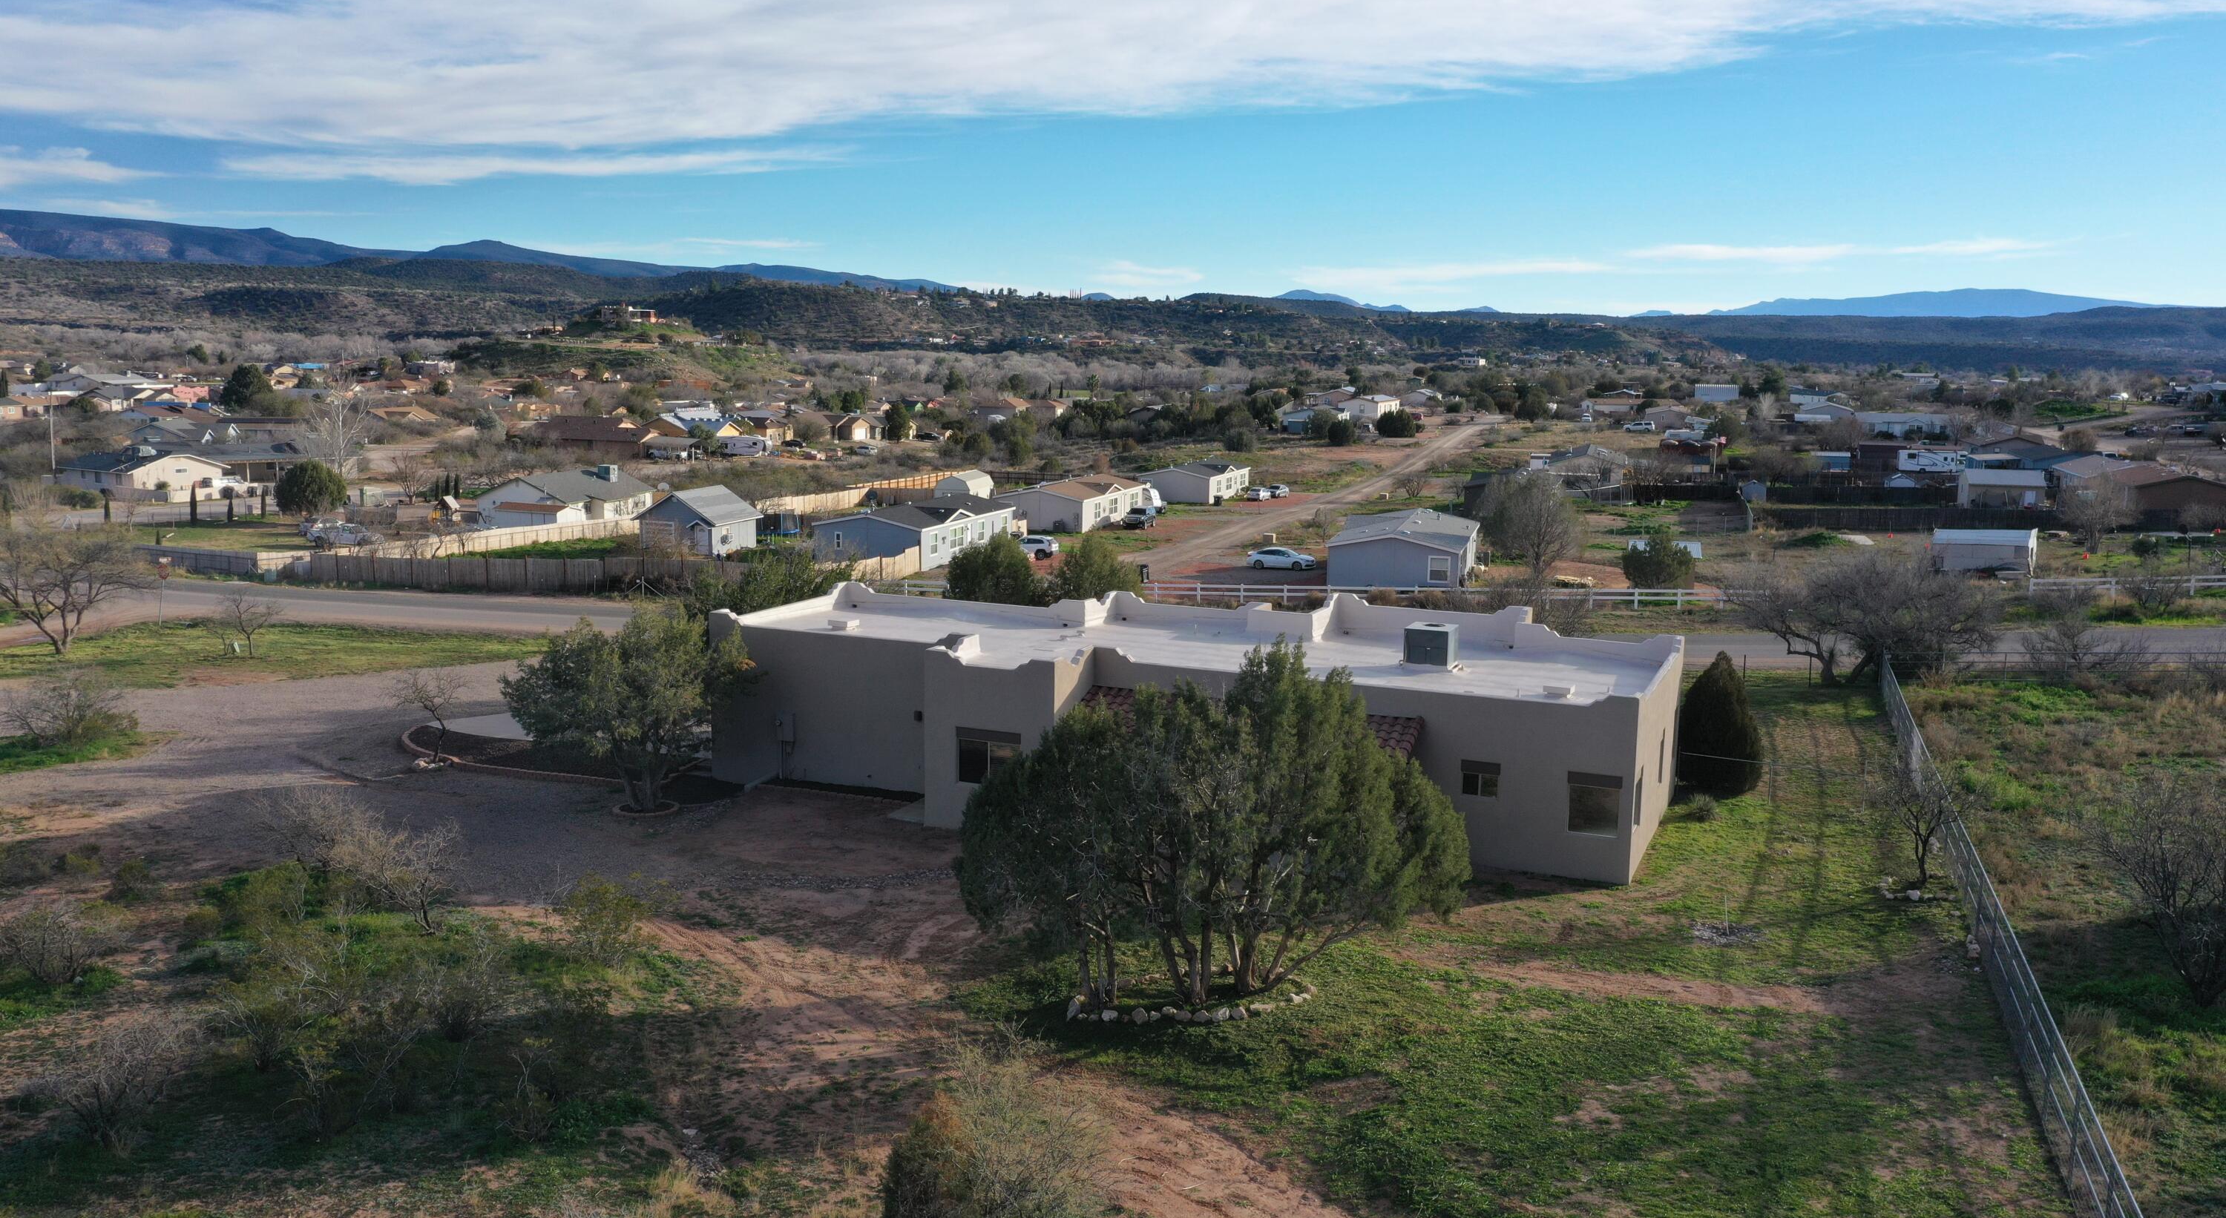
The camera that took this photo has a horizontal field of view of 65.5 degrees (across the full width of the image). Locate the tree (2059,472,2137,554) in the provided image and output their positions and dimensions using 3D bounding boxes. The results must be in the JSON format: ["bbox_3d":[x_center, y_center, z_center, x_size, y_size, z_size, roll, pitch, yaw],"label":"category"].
[{"bbox_3d":[80.627,-7.894,141.155,5.433,6.332,5.162,5,10,29],"label":"tree"}]

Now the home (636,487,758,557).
[{"bbox_3d":[-31.081,-6.598,130.405,6.600,4.400,6.700,4,9,19],"label":"home"}]

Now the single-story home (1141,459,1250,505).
[{"bbox_3d":[8.856,-13.907,185.983,7.930,3.720,16.400,4,10,20],"label":"single-story home"}]

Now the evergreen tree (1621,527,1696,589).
[{"bbox_3d":[35.477,-3.460,112.151,4.628,3.689,4.396,3,9,17],"label":"evergreen tree"}]

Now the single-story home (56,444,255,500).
[{"bbox_3d":[-110.565,-15.952,199.522,15.500,4.500,12.200,7,11,35],"label":"single-story home"}]

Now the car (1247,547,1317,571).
[{"bbox_3d":[11.219,-3.457,115.011,4.750,1.470,1.830,2,9,12],"label":"car"}]

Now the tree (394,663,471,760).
[{"bbox_3d":[-21.144,3.210,53.841,2.250,2.850,2.250,0,9,0],"label":"tree"}]

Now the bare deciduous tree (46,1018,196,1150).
[{"bbox_3d":[-15.649,7.515,27.202,2.100,2.100,2.100,0,9,0],"label":"bare deciduous tree"}]

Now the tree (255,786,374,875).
[{"bbox_3d":[-19.391,5.278,41.822,2.625,2.041,2.363,-4,10,-25],"label":"tree"}]

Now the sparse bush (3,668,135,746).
[{"bbox_3d":[-35.051,3.150,57.993,3.829,2.263,3.446,-5,10,-31],"label":"sparse bush"}]

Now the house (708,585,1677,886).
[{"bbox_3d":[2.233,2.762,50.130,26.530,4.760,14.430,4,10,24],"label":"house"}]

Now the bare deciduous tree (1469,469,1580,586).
[{"bbox_3d":[27.514,-5.548,114.176,7.170,7.254,6.811,3,9,13],"label":"bare deciduous tree"}]

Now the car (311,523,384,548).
[{"bbox_3d":[-53.774,-5.257,121.798,4.700,1.680,1.850,-3,10,-22],"label":"car"}]

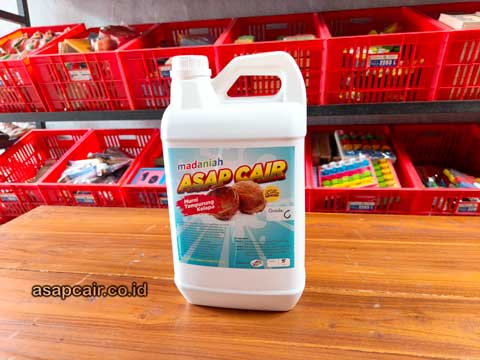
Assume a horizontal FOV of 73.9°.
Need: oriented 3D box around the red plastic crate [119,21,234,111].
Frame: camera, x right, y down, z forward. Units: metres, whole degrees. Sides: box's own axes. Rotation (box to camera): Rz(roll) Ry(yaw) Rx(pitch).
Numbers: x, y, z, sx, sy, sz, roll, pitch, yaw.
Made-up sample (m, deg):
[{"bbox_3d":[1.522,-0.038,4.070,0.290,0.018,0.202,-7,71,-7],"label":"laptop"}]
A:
[{"bbox_3d":[-0.233,-0.522,1.429,0.380,0.251,0.491,0,37,9],"label":"red plastic crate"}]

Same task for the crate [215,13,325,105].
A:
[{"bbox_3d":[0.142,-0.519,1.370,0.380,0.251,0.491,0,37,9],"label":"crate"}]

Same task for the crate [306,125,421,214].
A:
[{"bbox_3d":[0.482,-0.014,1.415,0.380,0.251,0.491,0,37,9],"label":"crate"}]

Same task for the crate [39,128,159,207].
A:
[{"bbox_3d":[-0.633,-0.021,1.590,0.380,0.251,0.491,0,37,9],"label":"crate"}]

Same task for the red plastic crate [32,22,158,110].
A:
[{"bbox_3d":[-0.609,-0.524,1.487,0.380,0.251,0.491,0,37,9],"label":"red plastic crate"}]

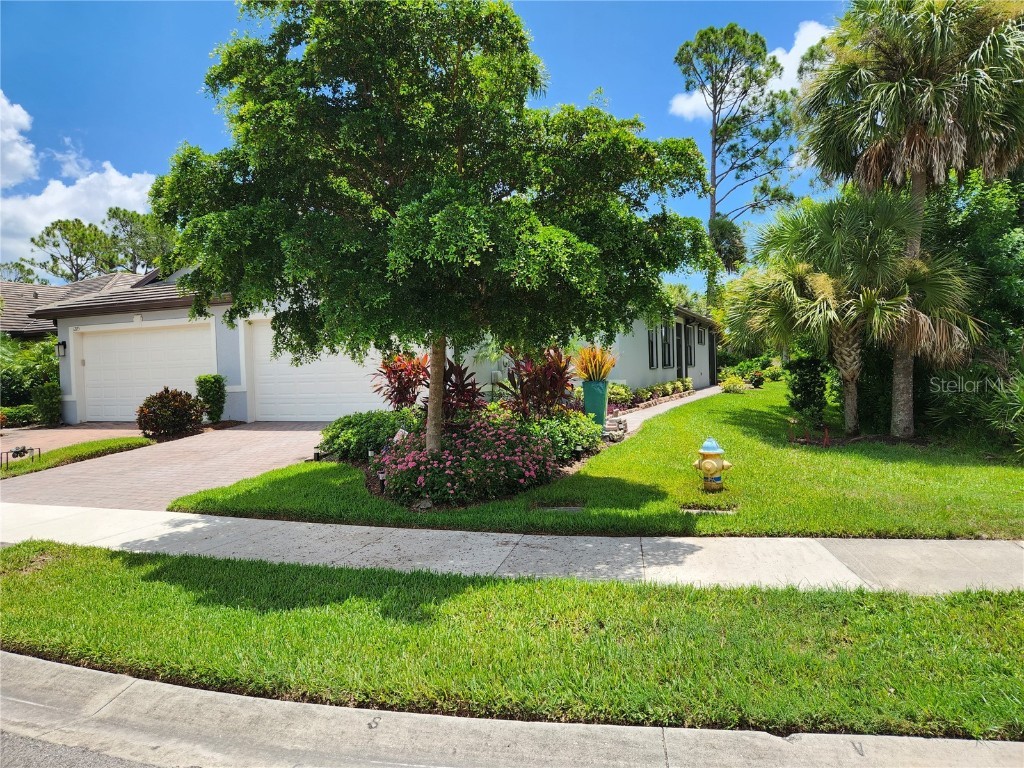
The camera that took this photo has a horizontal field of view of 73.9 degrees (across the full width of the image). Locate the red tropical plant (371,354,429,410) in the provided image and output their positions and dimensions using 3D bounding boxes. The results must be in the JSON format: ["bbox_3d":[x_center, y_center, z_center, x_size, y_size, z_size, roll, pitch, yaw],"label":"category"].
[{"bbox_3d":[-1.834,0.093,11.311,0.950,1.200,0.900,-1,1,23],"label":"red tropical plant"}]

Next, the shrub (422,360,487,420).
[{"bbox_3d":[-0.911,0.245,11.012,1.050,1.250,1.000,-2,1,0],"label":"shrub"}]

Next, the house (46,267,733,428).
[{"bbox_3d":[-1.589,-2.123,26.351,16.100,5.400,23.650,-1,1,23],"label":"house"}]

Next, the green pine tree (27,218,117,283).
[{"bbox_3d":[-36.043,-6.626,56.130,7.600,14.000,7.400,-1,1,23],"label":"green pine tree"}]

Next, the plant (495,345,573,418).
[{"bbox_3d":[0.411,0.068,11.313,1.300,1.350,1.200,-2,1,0],"label":"plant"}]

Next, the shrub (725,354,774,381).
[{"bbox_3d":[12.291,-0.717,35.014,2.400,1.500,2.200,-1,1,23],"label":"shrub"}]

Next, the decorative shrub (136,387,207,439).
[{"bbox_3d":[-7.462,0.648,14.910,1.450,1.100,1.400,-1,1,23],"label":"decorative shrub"}]

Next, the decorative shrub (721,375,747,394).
[{"bbox_3d":[7.922,0.071,24.307,0.950,0.750,0.950,-1,1,23],"label":"decorative shrub"}]

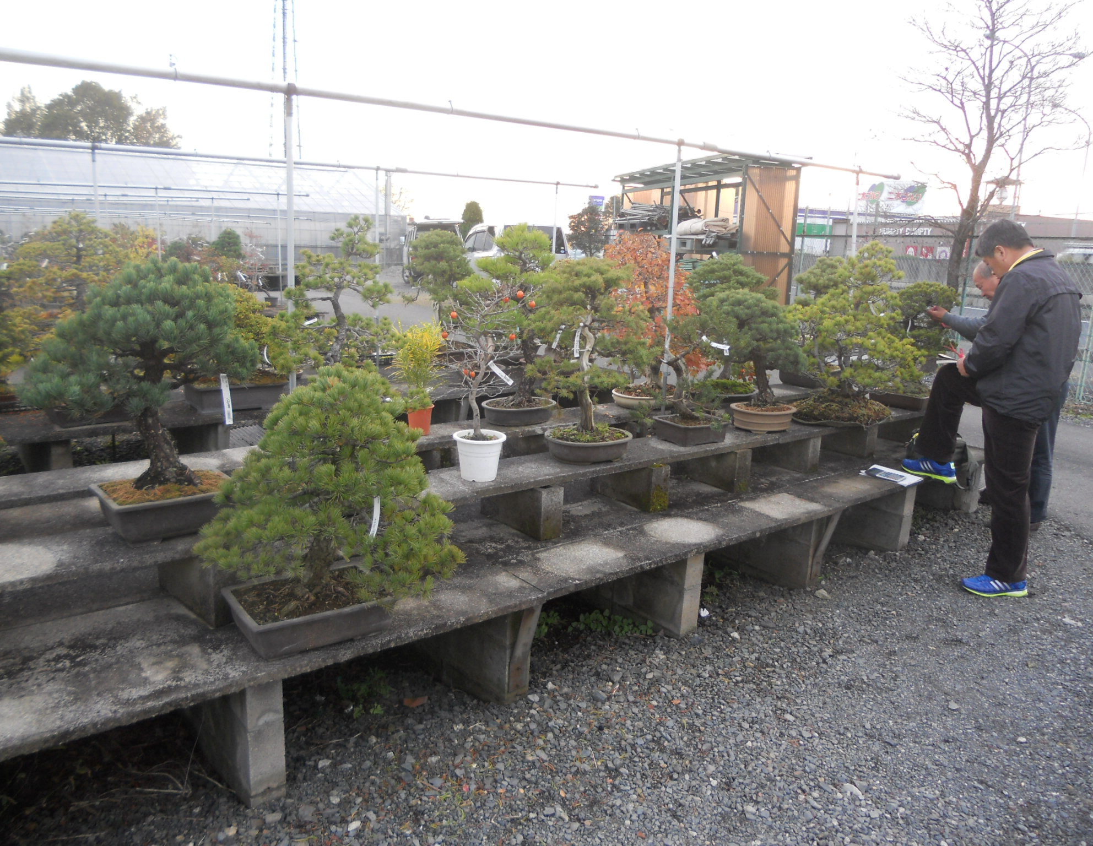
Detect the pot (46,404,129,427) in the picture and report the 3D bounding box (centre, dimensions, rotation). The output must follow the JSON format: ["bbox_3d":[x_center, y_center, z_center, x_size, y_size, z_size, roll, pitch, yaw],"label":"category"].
[{"bbox_3d":[-1.934,-0.043,3.748,0.330,0.085,0.220,-7,15,-40],"label":"pot"}]

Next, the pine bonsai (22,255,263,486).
[{"bbox_3d":[-1.180,-0.137,2.564,0.660,0.668,0.600,-8,16,-38],"label":"pine bonsai"}]

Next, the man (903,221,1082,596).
[{"bbox_3d":[2.101,-0.065,4.127,0.740,1.698,0.540,8,14,25],"label":"man"}]

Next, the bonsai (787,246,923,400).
[{"bbox_3d":[1.625,-0.536,4.630,0.700,0.820,0.600,-7,15,-40],"label":"bonsai"}]

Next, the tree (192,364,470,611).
[{"bbox_3d":[-0.590,0.173,2.380,0.700,0.660,0.630,-7,15,-40],"label":"tree"}]

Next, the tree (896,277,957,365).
[{"bbox_3d":[2.269,-0.534,5.288,0.420,0.637,0.400,-8,16,-38],"label":"tree"}]

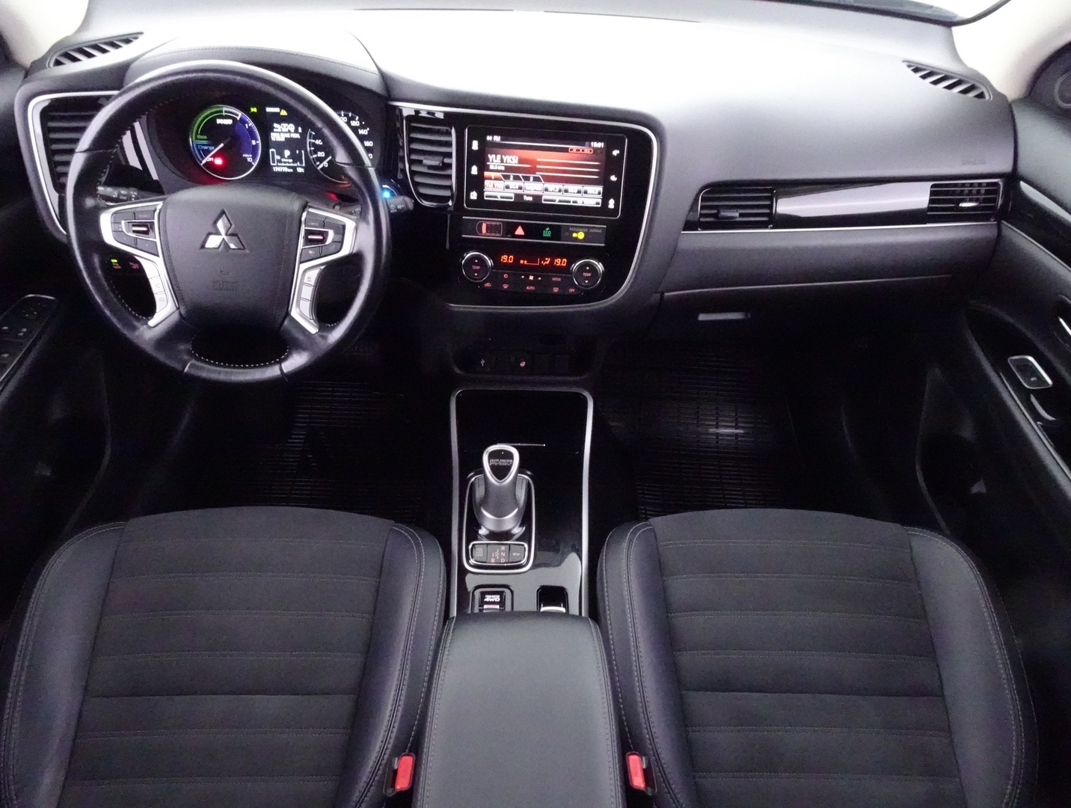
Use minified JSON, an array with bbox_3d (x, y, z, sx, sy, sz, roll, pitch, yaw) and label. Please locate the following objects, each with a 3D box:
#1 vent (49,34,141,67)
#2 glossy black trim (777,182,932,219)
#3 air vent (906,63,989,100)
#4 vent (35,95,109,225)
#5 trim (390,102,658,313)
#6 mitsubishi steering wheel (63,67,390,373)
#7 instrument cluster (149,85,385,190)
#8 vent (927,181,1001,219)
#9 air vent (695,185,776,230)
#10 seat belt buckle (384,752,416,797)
[{"bbox_3d":[-0.647,-0.518,1.107,0.145,0.028,0.052,-30,61,-22],"label":"vent"},{"bbox_3d":[0.458,-0.300,1.088,0.227,0.048,0.030,-3,30,-8],"label":"glossy black trim"},{"bbox_3d":[0.631,-0.493,1.154,0.145,0.028,0.052,31,58,18],"label":"air vent"},{"bbox_3d":[-0.595,-0.330,1.009,0.086,0.164,0.050,-2,25,-6],"label":"vent"},{"bbox_3d":[-0.016,-0.267,1.012,0.323,0.234,0.090,4,22,1],"label":"trim"},{"bbox_3d":[-0.365,-0.214,0.919,0.378,0.378,0.100,1,17,-2],"label":"mitsubishi steering wheel"},{"bbox_3d":[-0.368,-0.378,1.062,0.311,0.137,0.070,1,22,-2],"label":"instrument cluster"},{"bbox_3d":[0.625,-0.308,1.112,0.103,0.052,0.040,-4,30,-8],"label":"vent"},{"bbox_3d":[0.279,-0.287,1.072,0.108,0.059,0.040,-3,30,-8],"label":"air vent"},{"bbox_3d":[-0.139,0.398,0.778,0.032,0.055,0.047,1,37,-2],"label":"seat belt buckle"}]

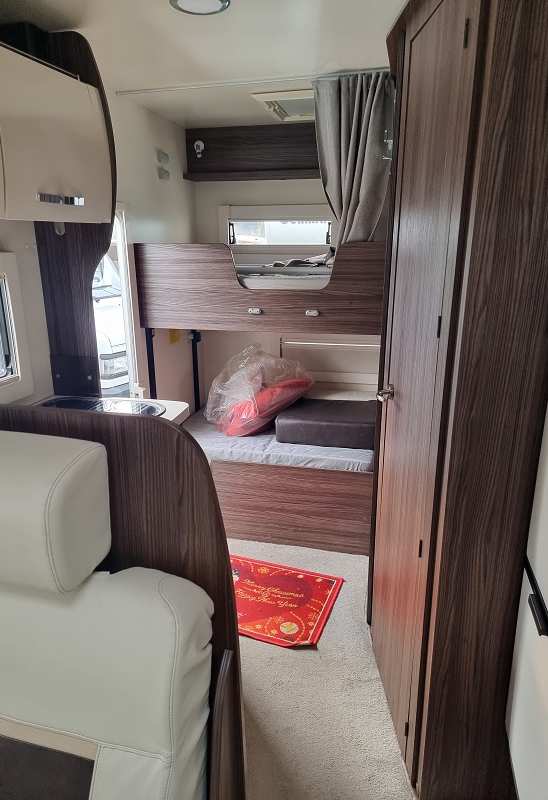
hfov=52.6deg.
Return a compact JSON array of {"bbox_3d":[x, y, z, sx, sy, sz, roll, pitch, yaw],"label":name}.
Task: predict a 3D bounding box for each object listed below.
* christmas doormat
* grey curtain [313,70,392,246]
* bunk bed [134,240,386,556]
[{"bbox_3d":[-0.126,0.807,2.360,0.740,0.015,0.480,6,18,21],"label":"christmas doormat"},{"bbox_3d":[0.308,-0.904,2.191,0.310,0.660,0.130,4,17,13],"label":"grey curtain"},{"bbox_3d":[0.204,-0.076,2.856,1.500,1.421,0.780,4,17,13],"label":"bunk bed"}]

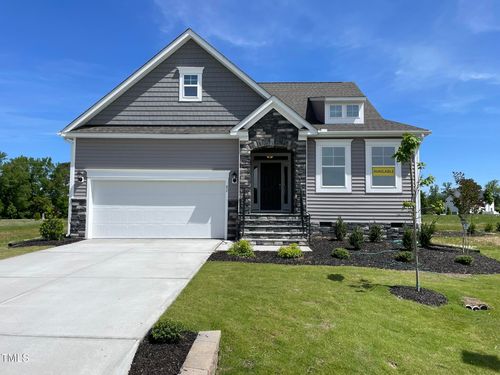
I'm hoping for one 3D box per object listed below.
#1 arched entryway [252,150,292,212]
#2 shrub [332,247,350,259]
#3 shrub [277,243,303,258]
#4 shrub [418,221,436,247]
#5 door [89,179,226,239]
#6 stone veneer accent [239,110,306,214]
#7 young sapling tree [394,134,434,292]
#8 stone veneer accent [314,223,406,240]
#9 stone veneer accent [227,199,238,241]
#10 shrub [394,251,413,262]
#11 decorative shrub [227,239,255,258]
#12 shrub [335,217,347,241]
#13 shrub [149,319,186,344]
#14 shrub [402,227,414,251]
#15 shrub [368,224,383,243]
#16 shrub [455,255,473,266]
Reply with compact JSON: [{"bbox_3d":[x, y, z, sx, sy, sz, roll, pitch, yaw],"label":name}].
[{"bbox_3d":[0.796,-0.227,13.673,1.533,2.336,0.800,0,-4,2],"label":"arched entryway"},{"bbox_3d":[2.299,1.661,9.450,0.461,0.302,0.460,0,-3,0],"label":"shrub"},{"bbox_3d":[1.035,1.631,9.718,0.660,0.410,0.640,0,-4,2],"label":"shrub"},{"bbox_3d":[5.483,1.436,11.600,0.556,0.865,0.520,0,-3,0],"label":"shrub"},{"bbox_3d":[-3.346,0.794,13.680,4.929,2.171,0.120,0,-3,0],"label":"door"},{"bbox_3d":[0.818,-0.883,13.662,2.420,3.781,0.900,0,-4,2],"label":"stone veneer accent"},{"bbox_3d":[2.753,0.435,6.285,0.660,2.620,0.620,0,-4,2],"label":"young sapling tree"},{"bbox_3d":[3.873,1.542,13.220,3.485,0.599,0.140,0,-3,0],"label":"stone veneer accent"},{"bbox_3d":[-0.618,1.168,13.500,0.431,1.474,0.130,0,-3,0],"label":"stone veneer accent"},{"bbox_3d":[3.849,1.731,9.400,0.463,0.293,0.460,0,-3,0],"label":"shrub"},{"bbox_3d":[-0.232,1.569,9.700,0.723,0.478,0.680,0,-3,0],"label":"decorative shrub"},{"bbox_3d":[3.093,1.403,12.800,0.426,0.828,0.430,0,-3,0],"label":"shrub"},{"bbox_3d":[-0.882,1.534,4.014,0.400,0.280,0.380,0,-4,2],"label":"shrub"},{"bbox_3d":[4.658,1.491,11.000,0.381,0.697,0.400,0,-3,0],"label":"shrub"},{"bbox_3d":[4.194,1.535,12.530,0.480,0.600,0.460,0,-4,2],"label":"shrub"},{"bbox_3d":[4.841,1.655,8.515,0.410,0.270,0.410,0,-4,2],"label":"shrub"}]

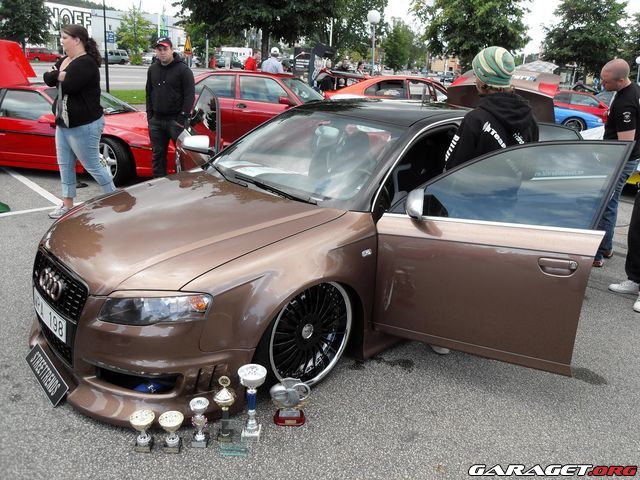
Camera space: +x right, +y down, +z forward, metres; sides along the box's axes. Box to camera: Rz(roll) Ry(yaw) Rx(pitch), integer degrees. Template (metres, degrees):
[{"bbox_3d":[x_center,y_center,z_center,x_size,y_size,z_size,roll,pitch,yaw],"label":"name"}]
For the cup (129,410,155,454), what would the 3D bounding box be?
[{"bbox_3d":[-0.741,0.813,2.192,0.103,0.153,0.100,2,19,-1],"label":"cup"}]

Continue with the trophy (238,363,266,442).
[{"bbox_3d":[-0.297,0.716,2.247,0.122,0.331,0.118,2,19,0],"label":"trophy"}]

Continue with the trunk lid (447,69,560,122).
[{"bbox_3d":[1.706,-1.265,4.849,0.450,0.600,1.080,-15,25,-40],"label":"trunk lid"}]

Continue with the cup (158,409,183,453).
[{"bbox_3d":[-0.627,0.810,2.182,0.105,0.180,0.105,1,19,-6],"label":"cup"}]

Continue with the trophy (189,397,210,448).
[{"bbox_3d":[-0.513,0.784,2.218,0.081,0.205,0.078,2,19,0],"label":"trophy"}]

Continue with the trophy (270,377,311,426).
[{"bbox_3d":[-0.135,0.732,2.379,0.178,0.224,0.095,1,19,-3],"label":"trophy"}]

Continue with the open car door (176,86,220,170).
[{"bbox_3d":[-1.015,-0.642,4.438,0.240,1.200,1.130,-5,20,-22],"label":"open car door"}]

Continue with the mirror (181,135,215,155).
[{"bbox_3d":[-0.948,-0.750,4.007,0.220,0.145,0.120,-5,20,-22],"label":"mirror"}]

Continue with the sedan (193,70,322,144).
[{"bbox_3d":[-1.186,-2.423,9.640,4.450,1.400,1.710,8,19,12],"label":"sedan"}]

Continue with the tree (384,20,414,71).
[{"bbox_3d":[7.511,-17.678,48.335,3.017,5.353,3.017,5,19,7],"label":"tree"}]

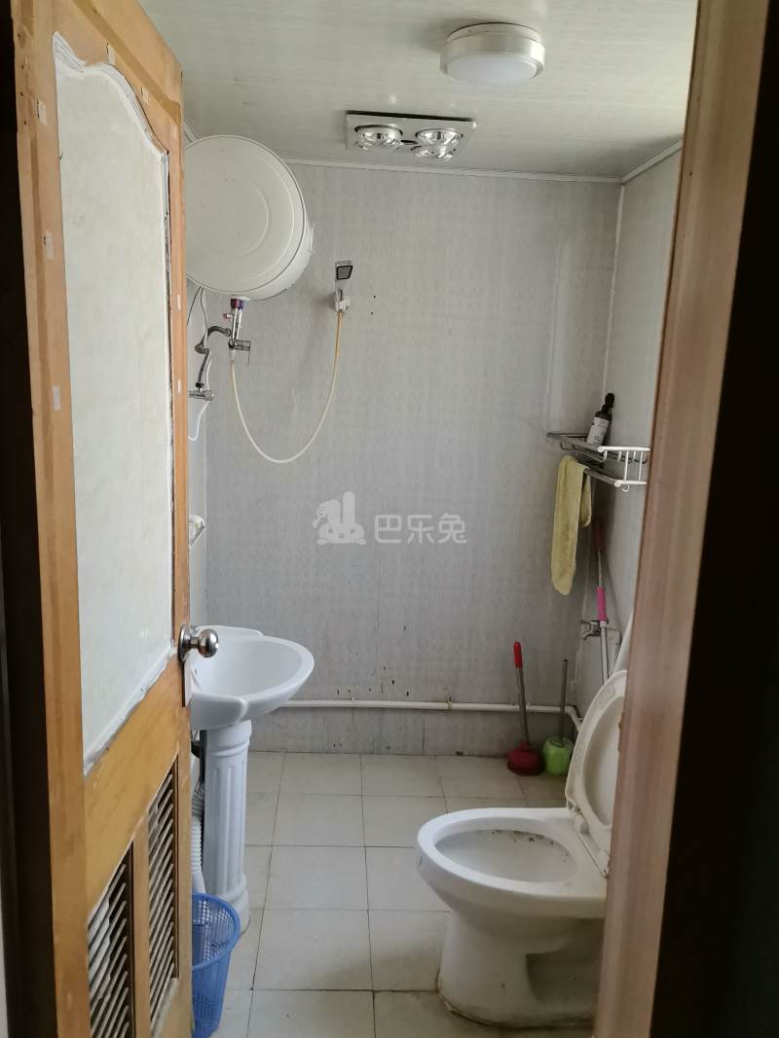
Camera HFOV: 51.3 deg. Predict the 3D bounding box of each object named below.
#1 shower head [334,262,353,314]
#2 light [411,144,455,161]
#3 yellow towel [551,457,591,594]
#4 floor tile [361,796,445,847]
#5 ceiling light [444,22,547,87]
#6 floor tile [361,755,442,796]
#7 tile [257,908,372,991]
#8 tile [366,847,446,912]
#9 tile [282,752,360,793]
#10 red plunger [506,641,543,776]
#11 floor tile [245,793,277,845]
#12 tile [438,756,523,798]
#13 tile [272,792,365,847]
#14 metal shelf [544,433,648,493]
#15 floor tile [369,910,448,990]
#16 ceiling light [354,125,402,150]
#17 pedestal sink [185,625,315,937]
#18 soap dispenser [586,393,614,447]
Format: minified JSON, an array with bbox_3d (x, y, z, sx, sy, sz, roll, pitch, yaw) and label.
[{"bbox_3d":[-0.159,-0.798,2.792,0.065,0.170,0.090,-1,13,-19],"label":"shower head"},{"bbox_3d":[0.132,-1.107,2.481,0.134,0.055,0.134,2,12,-4],"label":"light"},{"bbox_3d":[0.643,0.026,2.912,0.070,0.475,0.250,2,12,-4],"label":"yellow towel"},{"bbox_3d":[0.064,1.050,2.800,0.302,0.012,0.302,2,12,-4],"label":"floor tile"},{"bbox_3d":[0.203,-0.914,1.600,0.202,0.053,0.202,2,12,-4],"label":"ceiling light"},{"bbox_3d":[0.046,0.982,3.089,0.300,0.010,0.300,2,12,-4],"label":"floor tile"},{"bbox_3d":[-0.201,1.164,2.188,0.302,0.012,0.302,2,12,-4],"label":"tile"},{"bbox_3d":[0.081,1.110,2.501,0.300,0.010,0.300,2,12,-4],"label":"tile"},{"bbox_3d":[-0.256,0.980,3.075,0.302,0.012,0.302,2,12,-4],"label":"tile"},{"bbox_3d":[0.543,0.730,3.137,0.145,0.510,0.140,2,12,-4],"label":"red plunger"},{"bbox_3d":[-0.539,1.032,2.759,0.302,0.012,0.302,2,12,-4],"label":"floor tile"},{"bbox_3d":[0.347,0.998,3.116,0.302,0.012,0.302,2,12,-4],"label":"tile"},{"bbox_3d":[-0.235,1.034,2.773,0.300,0.010,0.300,2,12,-4],"label":"tile"},{"bbox_3d":[0.694,-0.203,2.733,0.190,0.140,0.530,2,12,-4],"label":"metal shelf"},{"bbox_3d":[0.100,1.173,2.209,0.302,0.012,0.302,2,12,-4],"label":"floor tile"},{"bbox_3d":[-0.030,-1.081,2.321,0.134,0.055,0.134,2,12,-4],"label":"ceiling light"},{"bbox_3d":[-0.433,0.745,2.217,0.428,0.776,0.484,2,12,-4],"label":"pedestal sink"},{"bbox_3d":[0.751,-0.339,2.851,0.059,0.214,0.062,15,-2,-11],"label":"soap dispenser"}]

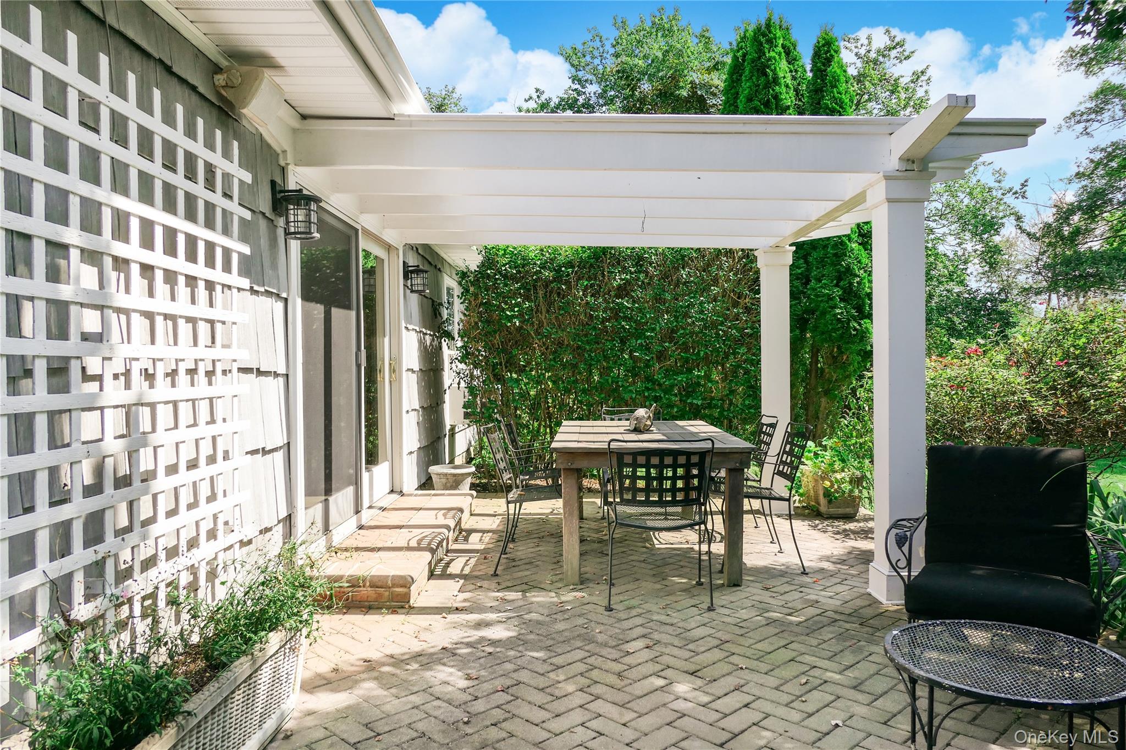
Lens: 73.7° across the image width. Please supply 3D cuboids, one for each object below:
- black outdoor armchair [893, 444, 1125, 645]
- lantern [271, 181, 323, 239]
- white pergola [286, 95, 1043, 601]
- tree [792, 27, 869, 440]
[{"bbox_3d":[1.650,0.715,2.860,0.720,0.880,0.780,0,0,26],"label":"black outdoor armchair"},{"bbox_3d":[-1.262,-0.780,3.585,0.225,0.275,0.190,0,0,0],"label":"lantern"},{"bbox_3d":[0.530,-0.070,5.030,3.800,2.450,3.500,0,0,0],"label":"white pergola"},{"bbox_3d":[2.920,-1.280,8.200,1.000,4.950,1.000,0,0,0],"label":"tree"}]

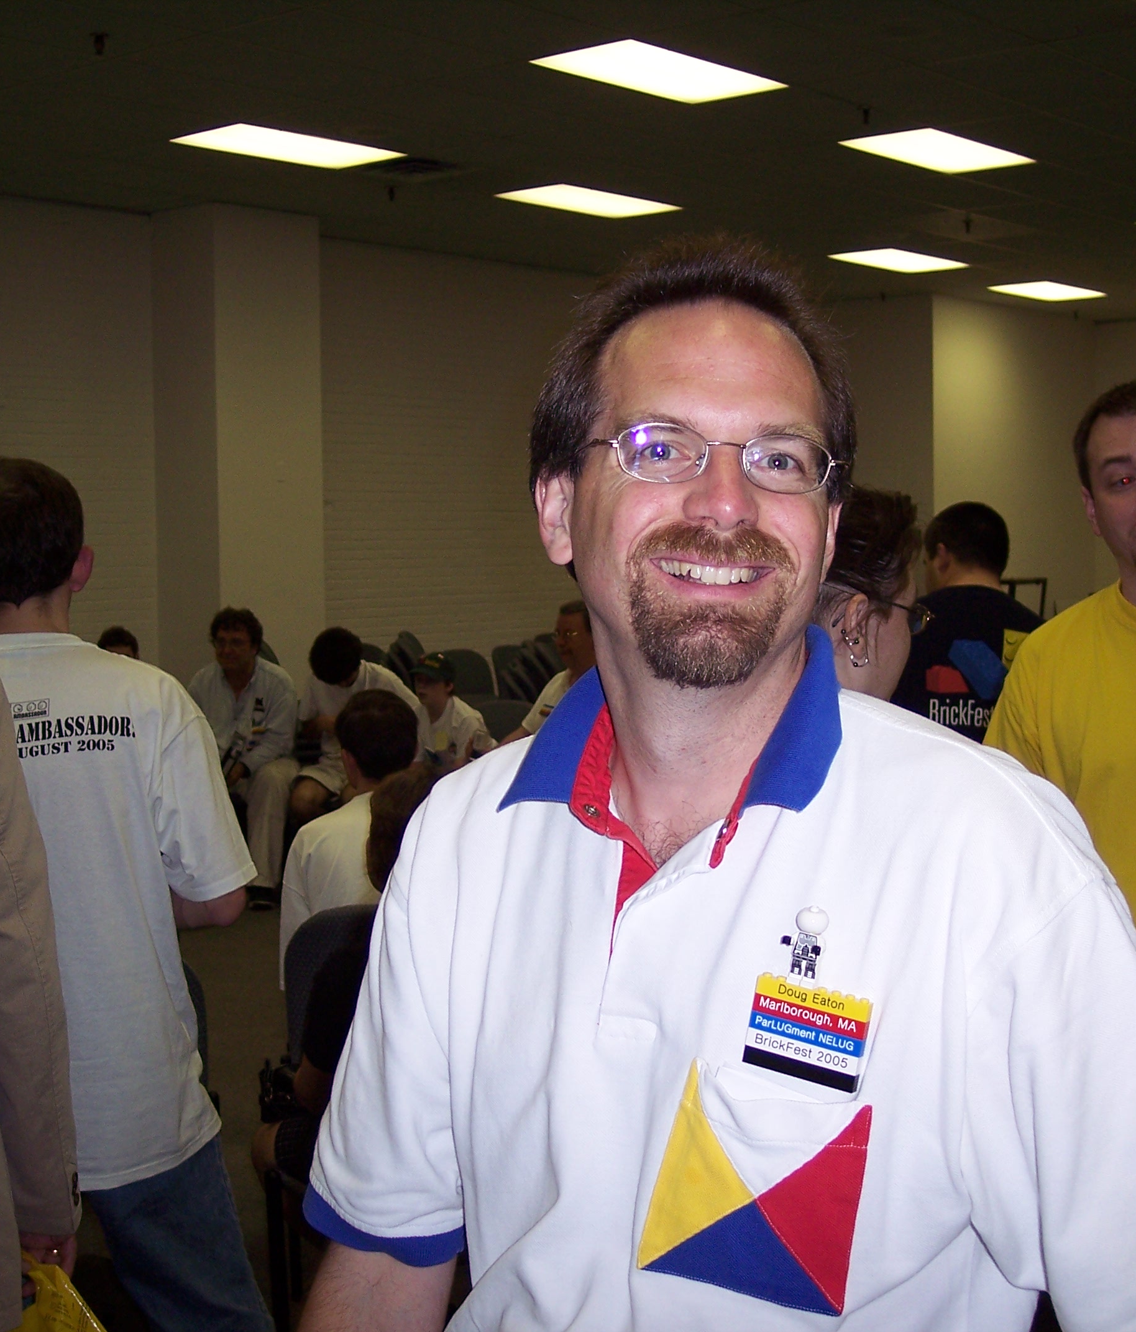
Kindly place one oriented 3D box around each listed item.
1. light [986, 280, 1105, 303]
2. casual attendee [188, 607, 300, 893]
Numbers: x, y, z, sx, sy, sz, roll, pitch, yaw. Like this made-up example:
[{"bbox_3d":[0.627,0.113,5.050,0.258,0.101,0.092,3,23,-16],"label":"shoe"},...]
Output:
[{"bbox_3d":[4.080,-3.210,17.000,0.580,0.080,1.200,3,5,40],"label":"light"},{"bbox_3d":[-1.450,0.390,8.930,0.580,1.290,0.780,-1,4,-7],"label":"casual attendee"}]

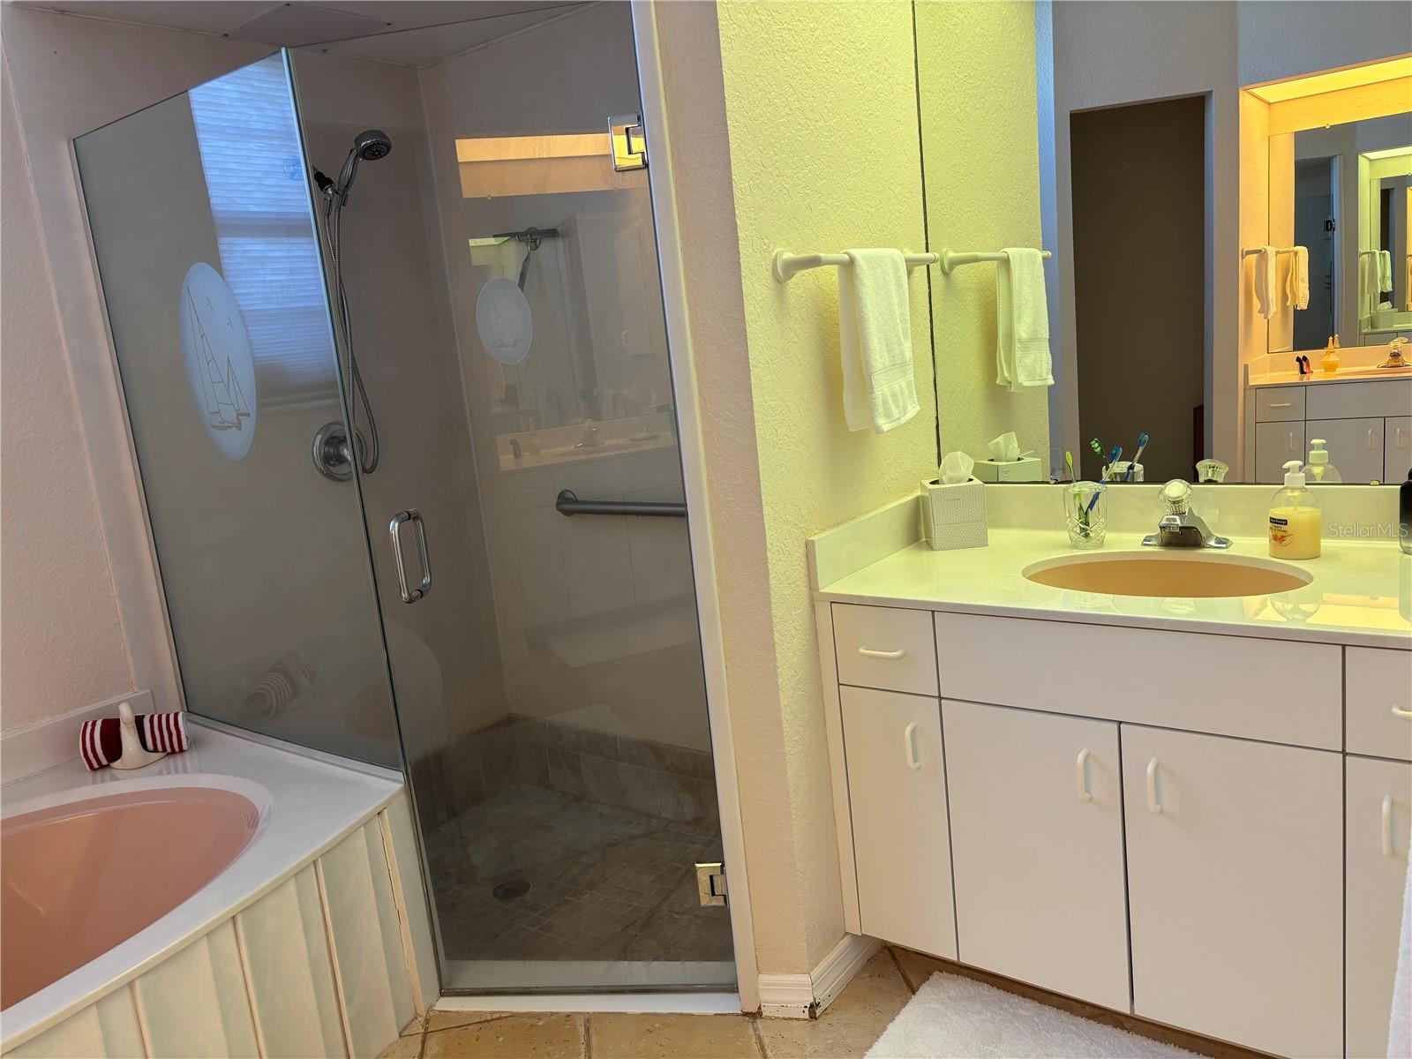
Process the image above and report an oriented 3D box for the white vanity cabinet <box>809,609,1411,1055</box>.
[{"bbox_3d":[0.822,0.453,1.877,1.057,0.750,0.576,2,14,37],"label":"white vanity cabinet"}]

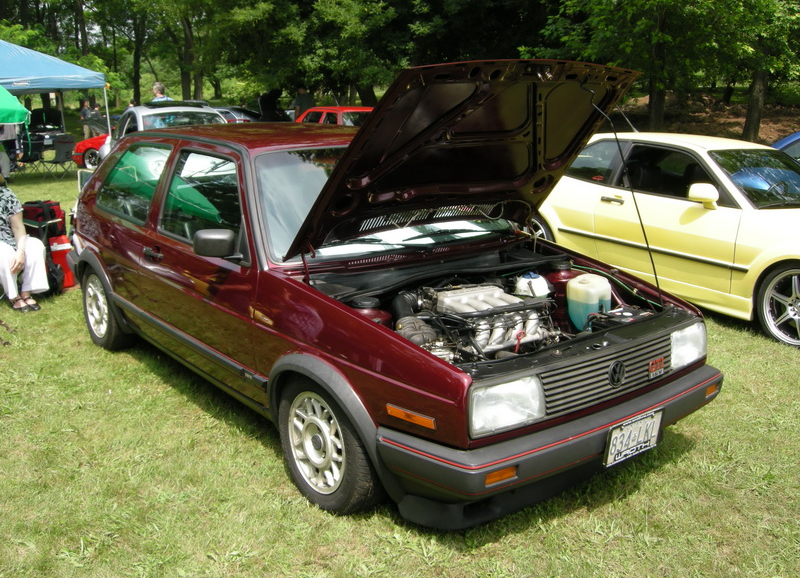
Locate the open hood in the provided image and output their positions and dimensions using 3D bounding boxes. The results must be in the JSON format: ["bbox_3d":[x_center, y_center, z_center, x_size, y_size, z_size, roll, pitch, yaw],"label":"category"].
[{"bbox_3d":[0.297,-0.545,3.489,1.420,1.000,0.120,-10,59,-37],"label":"open hood"}]

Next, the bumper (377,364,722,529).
[{"bbox_3d":[0.683,0.559,3.242,1.660,0.360,0.450,-10,18,-37],"label":"bumper"}]

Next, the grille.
[{"bbox_3d":[0.776,0.303,3.063,0.775,0.150,0.060,-10,18,-37],"label":"grille"}]

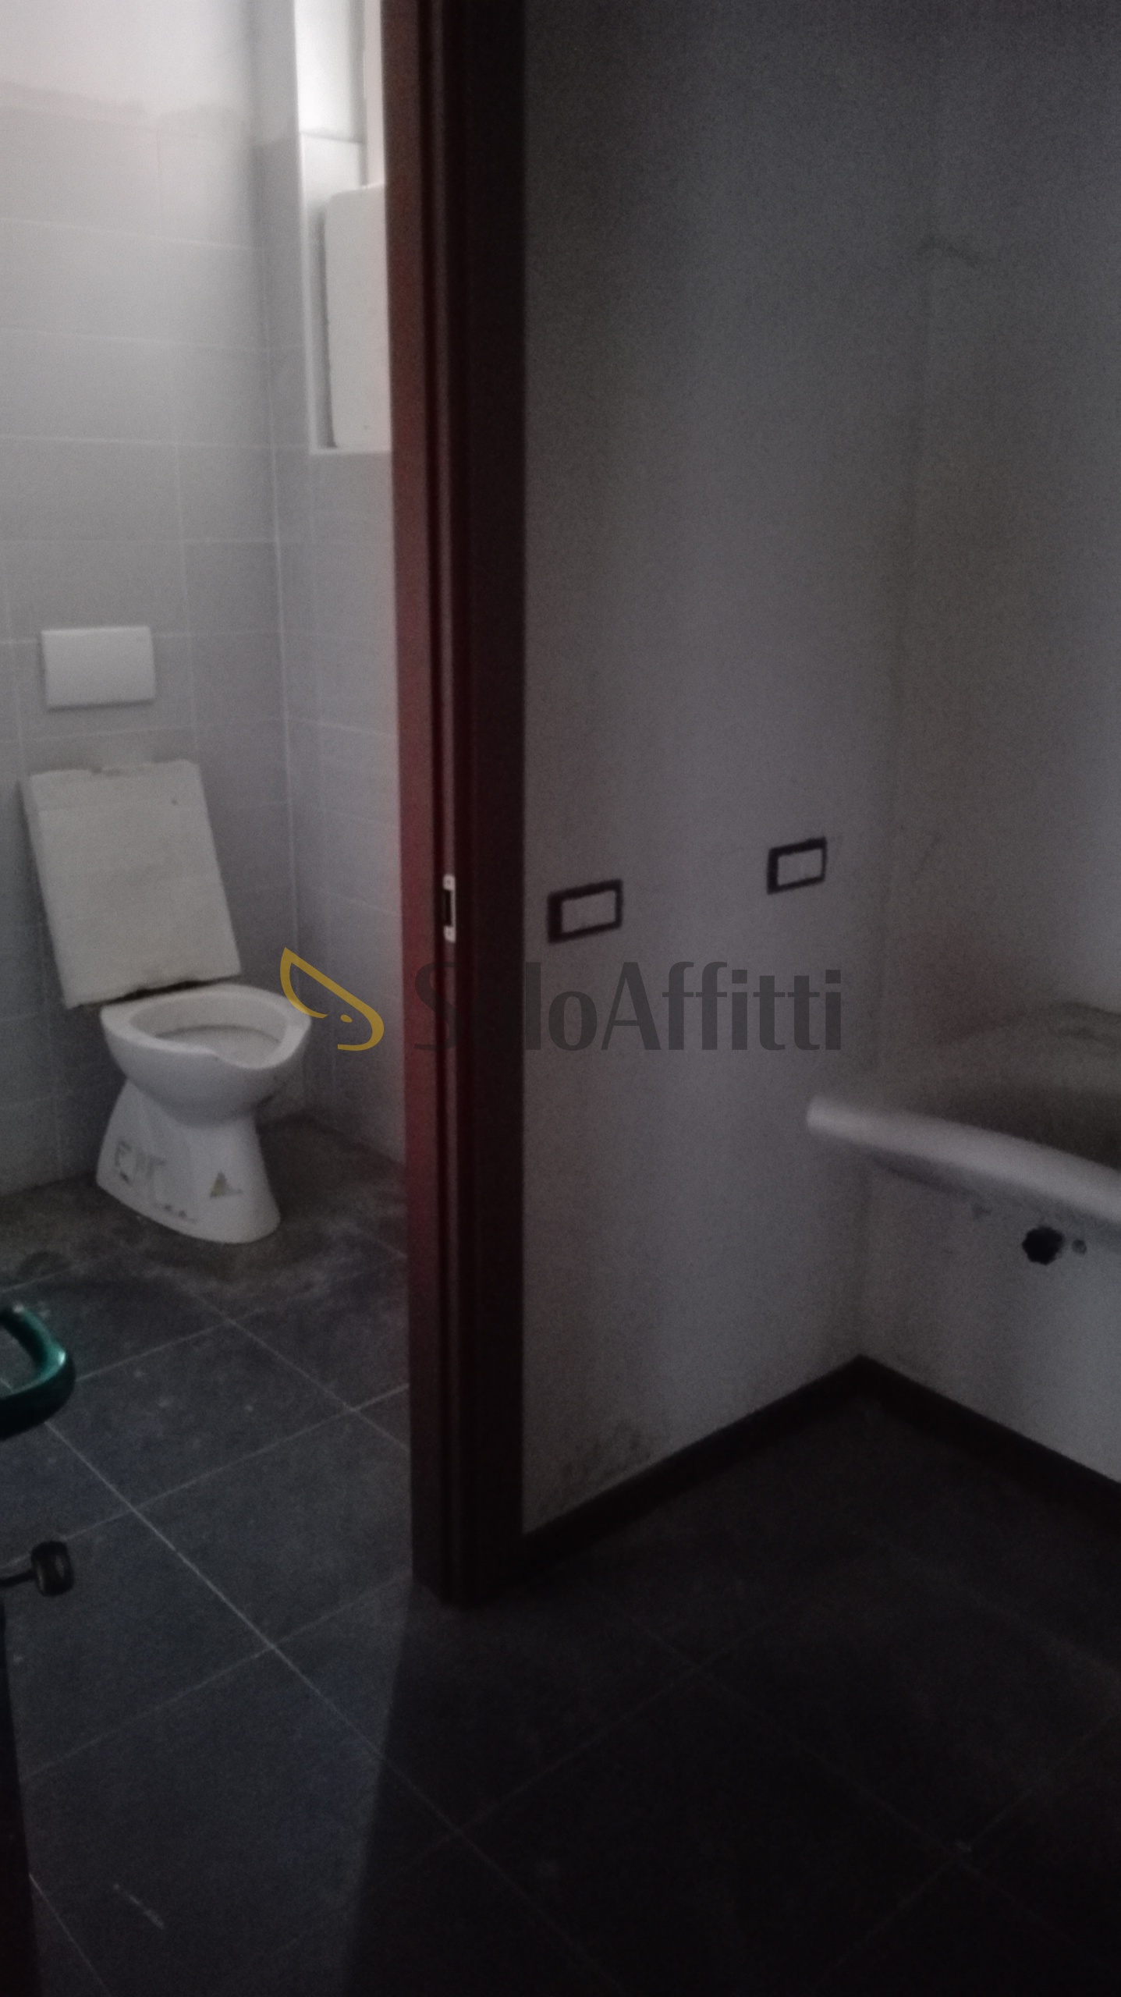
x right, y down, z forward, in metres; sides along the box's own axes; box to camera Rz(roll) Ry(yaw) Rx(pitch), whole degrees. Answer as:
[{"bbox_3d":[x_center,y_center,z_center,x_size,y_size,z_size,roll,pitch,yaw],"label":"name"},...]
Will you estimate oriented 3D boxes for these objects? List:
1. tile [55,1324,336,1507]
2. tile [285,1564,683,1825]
[{"bbox_3d":[-0.622,0.691,2.408,0.385,0.010,0.385,-14,22,-40],"label":"tile"},{"bbox_3d":[-0.100,0.858,1.859,0.385,0.010,0.385,-14,22,-40],"label":"tile"}]

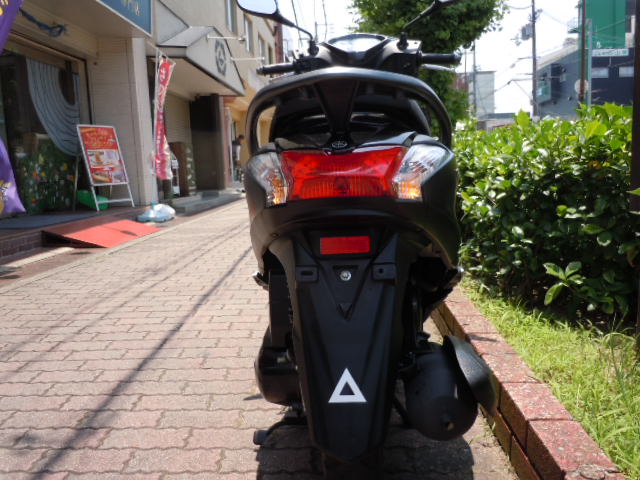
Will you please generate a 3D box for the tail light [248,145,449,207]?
[{"bbox_3d":[0.045,-0.102,0.825,0.315,0.090,0.120,-2,9,6],"label":"tail light"}]

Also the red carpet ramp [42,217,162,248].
[{"bbox_3d":[-2.230,-0.096,5.395,0.670,0.155,1.328,-2,9,5],"label":"red carpet ramp"}]

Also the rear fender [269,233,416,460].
[{"bbox_3d":[0.043,0.143,0.796,0.220,0.320,0.170,-2,9,6],"label":"rear fender"}]

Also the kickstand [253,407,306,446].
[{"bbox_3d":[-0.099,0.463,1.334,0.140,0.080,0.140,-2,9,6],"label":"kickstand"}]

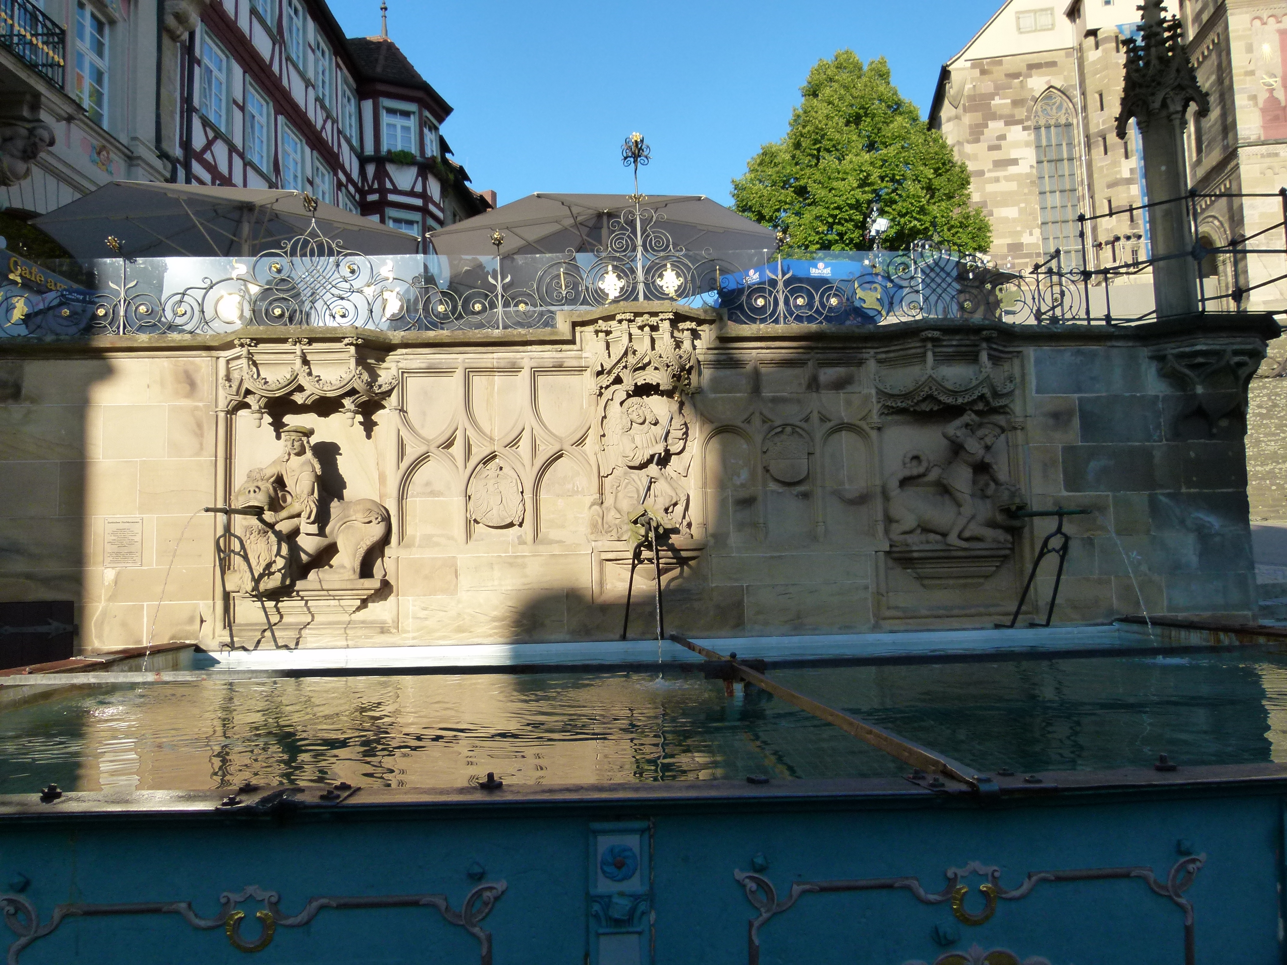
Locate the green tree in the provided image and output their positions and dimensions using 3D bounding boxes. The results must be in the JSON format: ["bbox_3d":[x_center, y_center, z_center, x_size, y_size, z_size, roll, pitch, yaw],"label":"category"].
[{"bbox_3d":[8.970,-11.191,38.352,10.369,14.000,10.057,-1,-6,0],"label":"green tree"}]

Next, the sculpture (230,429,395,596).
[{"bbox_3d":[-2.518,0.211,7.071,1.071,1.216,0.420,-1,-6,-2],"label":"sculpture"}]

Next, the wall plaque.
[{"bbox_3d":[-3.967,0.452,7.088,0.300,0.390,0.025,-1,-6,-2],"label":"wall plaque"}]

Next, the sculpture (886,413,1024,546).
[{"bbox_3d":[2.438,-0.008,7.308,0.926,1.018,0.370,-1,-6,-2],"label":"sculpture"}]

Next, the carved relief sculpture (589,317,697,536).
[{"bbox_3d":[-0.016,-0.427,7.244,0.803,1.738,0.400,-1,-6,-2],"label":"carved relief sculpture"}]

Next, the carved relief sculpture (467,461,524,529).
[{"bbox_3d":[-1.151,0.095,7.271,0.440,0.525,0.100,-1,-6,-2],"label":"carved relief sculpture"}]

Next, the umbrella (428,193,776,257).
[{"bbox_3d":[-0.499,-1.916,11.623,4.250,2.950,4.250,-1,-6,-2],"label":"umbrella"}]

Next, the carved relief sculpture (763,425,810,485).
[{"bbox_3d":[1.135,-0.215,7.396,0.370,0.465,0.100,-1,-6,-2],"label":"carved relief sculpture"}]

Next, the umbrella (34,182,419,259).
[{"bbox_3d":[-4.779,-1.870,11.206,4.250,2.950,4.250,-1,-6,-2],"label":"umbrella"}]

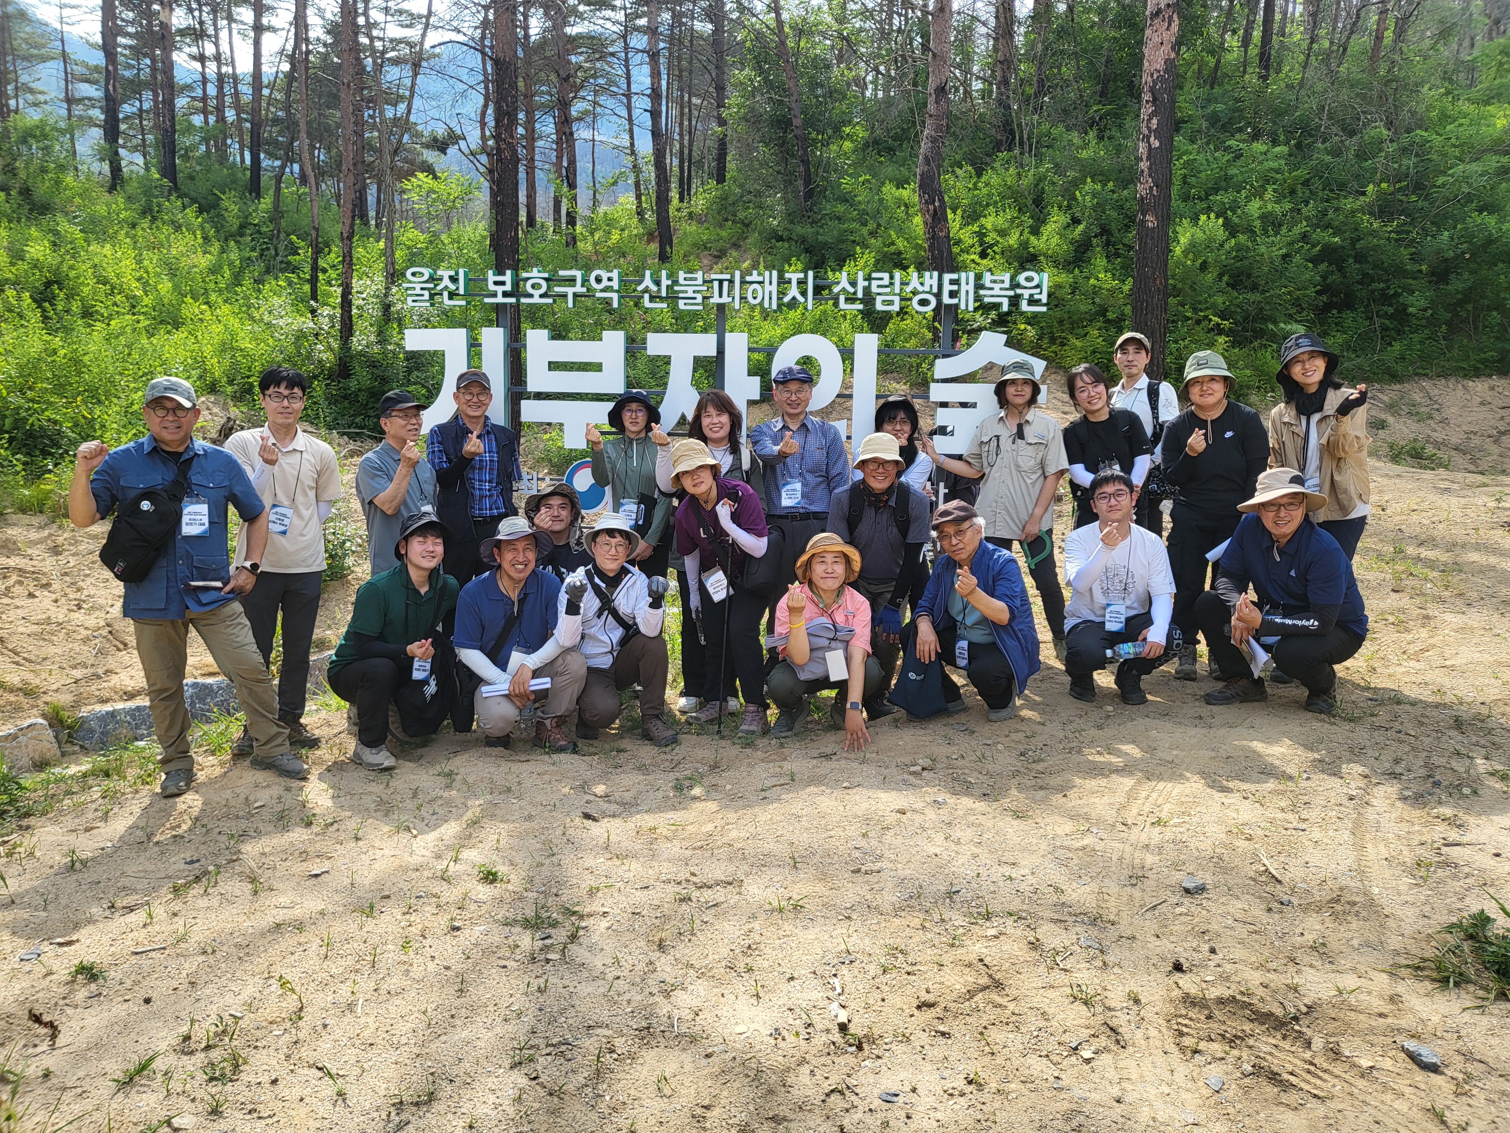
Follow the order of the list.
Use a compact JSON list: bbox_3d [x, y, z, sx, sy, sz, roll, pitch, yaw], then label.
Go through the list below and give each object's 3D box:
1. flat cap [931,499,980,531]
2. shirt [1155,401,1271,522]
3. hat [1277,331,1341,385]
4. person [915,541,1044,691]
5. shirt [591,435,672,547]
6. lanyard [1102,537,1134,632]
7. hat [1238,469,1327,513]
[{"bbox_3d":[0.890,-0.241,5.050,0.190,0.125,0.260,2,14,37],"label":"flat cap"},{"bbox_3d":[2.298,-0.529,5.680,0.530,0.600,0.340,2,7,20],"label":"shirt"},{"bbox_3d":[2.699,-1.019,5.550,0.300,0.160,0.310,-14,2,23],"label":"hat"},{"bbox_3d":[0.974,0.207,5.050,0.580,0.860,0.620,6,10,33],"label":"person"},{"bbox_3d":[-0.631,-0.380,5.750,0.420,0.580,0.300,-1,7,-5],"label":"shirt"},{"bbox_3d":[1.650,0.062,5.150,0.150,0.470,0.110,2,1,14],"label":"lanyard"},{"bbox_3d":[2.247,-0.328,4.850,0.355,0.170,0.370,-3,3,27],"label":"hat"}]

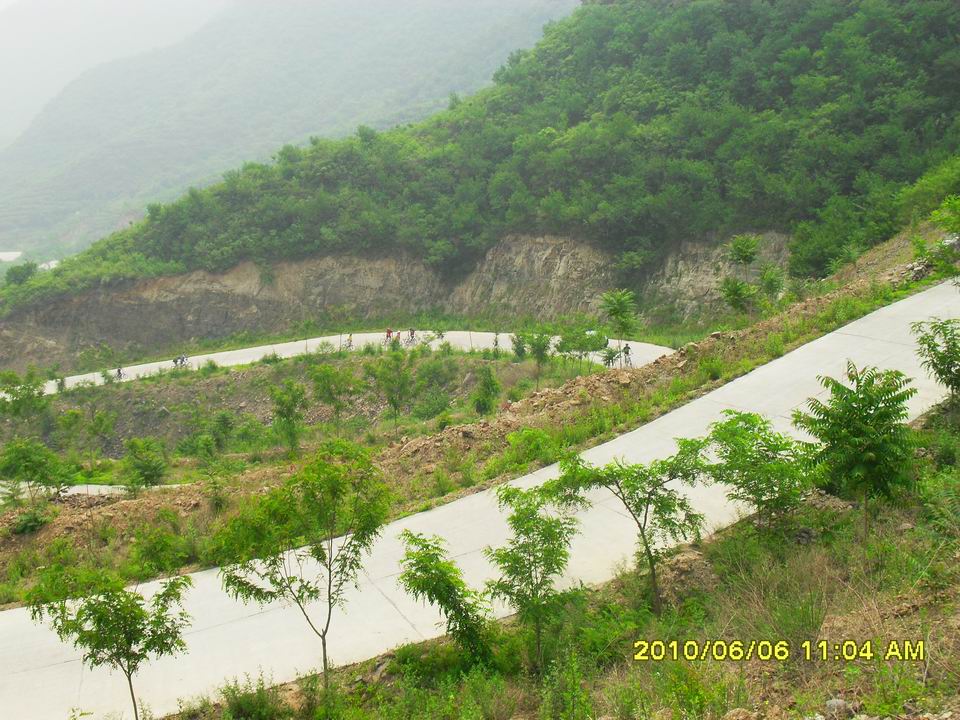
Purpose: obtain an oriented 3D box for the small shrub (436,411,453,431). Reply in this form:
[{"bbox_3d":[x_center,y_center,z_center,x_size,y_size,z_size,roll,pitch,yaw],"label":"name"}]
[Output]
[{"bbox_3d":[-1.874,3.247,61.500,0.840,1.160,0.790,-2,11,-2],"label":"small shrub"}]

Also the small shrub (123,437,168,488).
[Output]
[{"bbox_3d":[-14.359,4.400,50.000,1.970,2.170,1.840,-5,12,-16],"label":"small shrub"}]

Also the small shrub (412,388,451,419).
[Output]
[{"bbox_3d":[-2.790,2.560,67.000,2.190,1.790,2.030,-3,11,-2],"label":"small shrub"}]

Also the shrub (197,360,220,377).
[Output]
[{"bbox_3d":[-29.261,0.919,126.000,2.380,1.680,2.210,-5,12,-13],"label":"shrub"}]

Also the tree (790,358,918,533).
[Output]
[{"bbox_3d":[7.459,1.783,23.200,2.470,3.440,2.300,2,12,18],"label":"tree"}]

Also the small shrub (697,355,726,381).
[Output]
[{"bbox_3d":[6.598,0.214,33.200,0.860,0.700,0.800,0,12,11],"label":"small shrub"}]

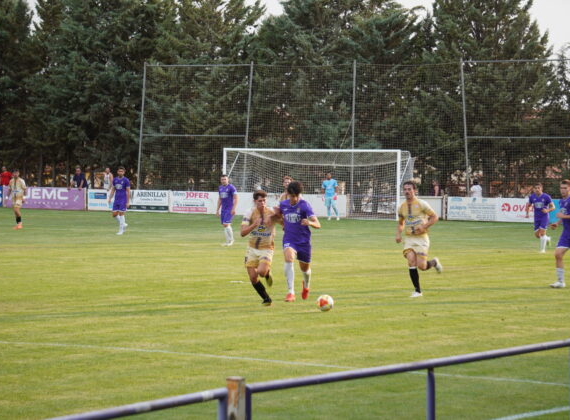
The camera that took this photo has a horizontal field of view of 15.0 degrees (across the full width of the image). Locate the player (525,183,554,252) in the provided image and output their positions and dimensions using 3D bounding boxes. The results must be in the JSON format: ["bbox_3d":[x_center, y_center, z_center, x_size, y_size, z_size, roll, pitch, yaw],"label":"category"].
[{"bbox_3d":[6.099,0.192,52.000,0.620,1.678,0.580,1,1,15],"label":"player"}]

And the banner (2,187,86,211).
[{"bbox_3d":[-9.932,-0.483,89.385,4.223,0.890,0.080,2,1,31],"label":"banner"}]

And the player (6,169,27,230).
[{"bbox_3d":[-7.647,-0.291,61.800,0.550,1.737,0.420,1,1,20],"label":"player"}]

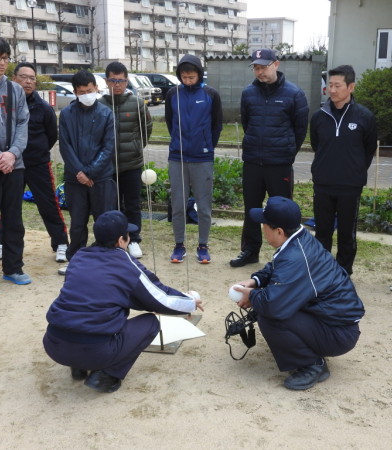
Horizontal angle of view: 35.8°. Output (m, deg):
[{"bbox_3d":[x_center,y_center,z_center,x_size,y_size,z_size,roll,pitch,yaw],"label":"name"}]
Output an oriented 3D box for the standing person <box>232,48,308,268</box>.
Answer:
[{"bbox_3d":[0.625,-0.521,4.880,0.550,1.750,0.380,9,16,31],"label":"standing person"}]

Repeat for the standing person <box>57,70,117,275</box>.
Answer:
[{"bbox_3d":[-0.916,-0.414,4.911,0.500,1.621,0.380,-2,14,-10],"label":"standing person"}]

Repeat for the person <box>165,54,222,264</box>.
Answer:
[{"bbox_3d":[-0.025,-0.537,5.052,0.480,1.690,0.340,1,13,4],"label":"person"}]

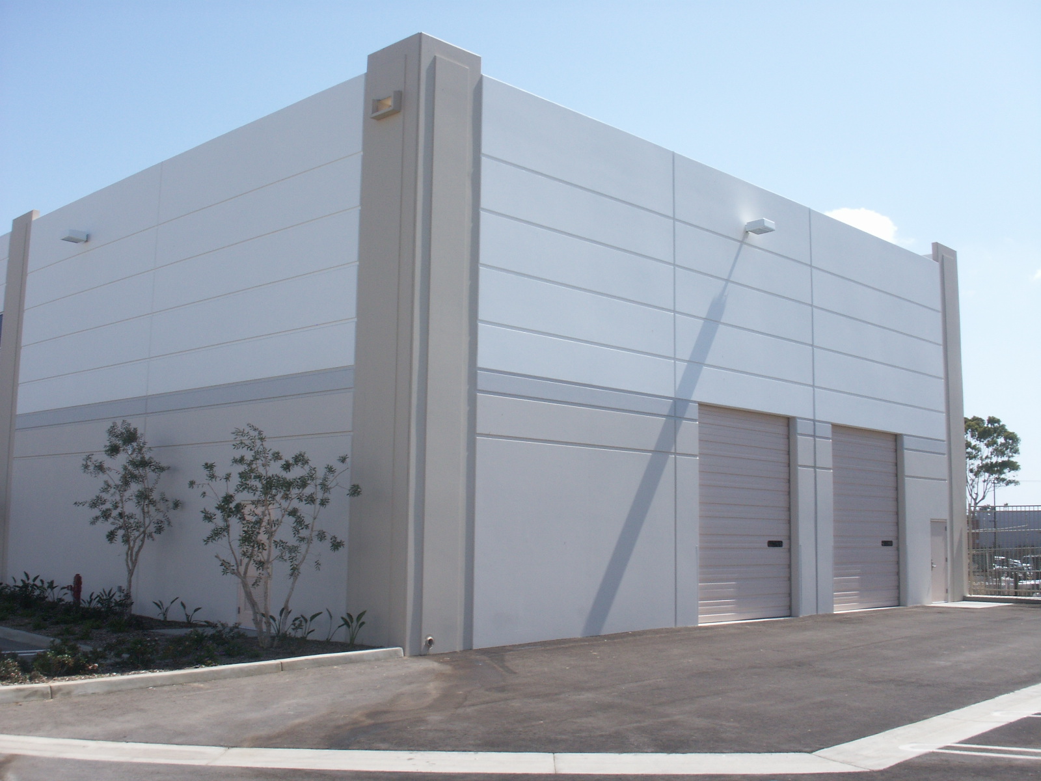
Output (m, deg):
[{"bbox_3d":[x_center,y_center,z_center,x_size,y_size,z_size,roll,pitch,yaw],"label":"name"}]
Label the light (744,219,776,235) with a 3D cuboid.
[{"bbox_3d":[4.968,-3.398,23.178,0.550,0.160,0.420,-6,-10,44],"label":"light"}]

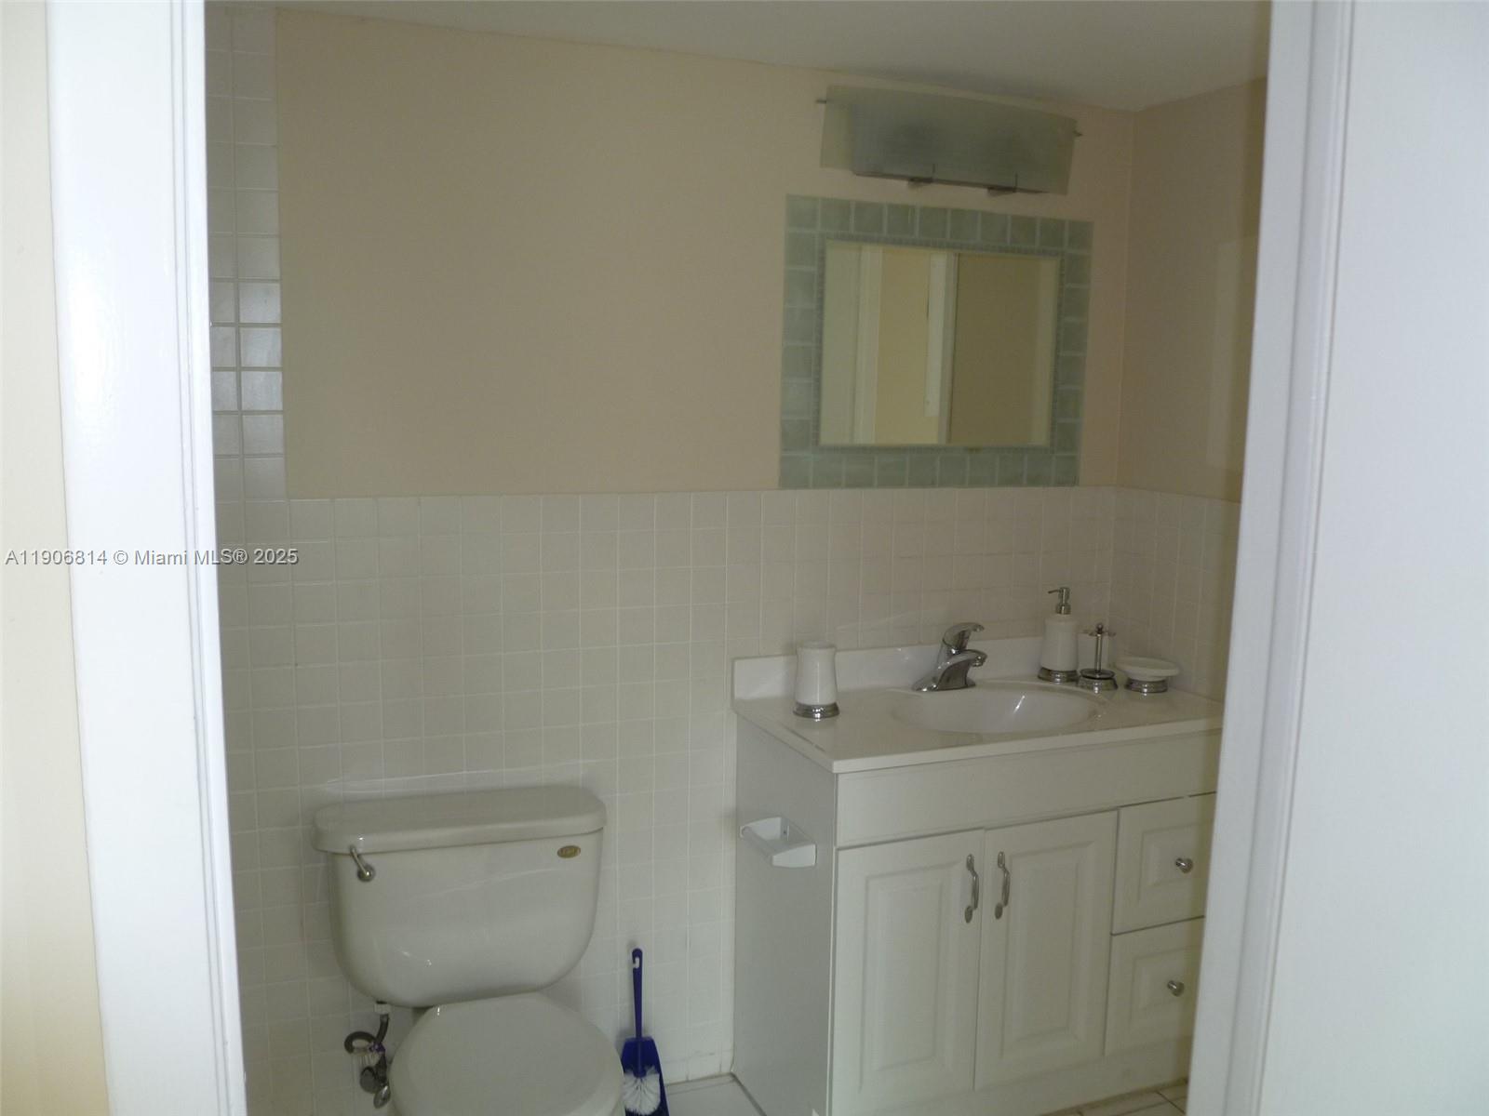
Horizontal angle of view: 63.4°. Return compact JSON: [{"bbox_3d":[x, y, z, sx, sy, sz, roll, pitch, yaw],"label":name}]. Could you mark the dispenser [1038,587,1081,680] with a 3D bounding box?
[{"bbox_3d":[0.712,0.171,2.711,0.093,0.204,0.093,-1,8,-11],"label":"dispenser"}]

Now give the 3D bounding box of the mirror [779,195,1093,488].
[{"bbox_3d":[0.417,-0.442,2.567,0.741,0.585,0.025,-2,8,-22],"label":"mirror"}]

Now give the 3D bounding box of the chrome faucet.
[{"bbox_3d":[0.457,0.213,2.566,0.153,0.153,0.167,-2,8,-22],"label":"chrome faucet"}]

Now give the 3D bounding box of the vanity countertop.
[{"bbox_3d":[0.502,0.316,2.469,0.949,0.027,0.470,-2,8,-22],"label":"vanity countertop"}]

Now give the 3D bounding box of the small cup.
[{"bbox_3d":[0.142,0.243,2.384,0.092,0.134,0.092,1,8,0],"label":"small cup"}]

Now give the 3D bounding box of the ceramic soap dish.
[{"bbox_3d":[0.878,0.259,2.642,0.141,0.052,0.141,1,8,0],"label":"ceramic soap dish"}]

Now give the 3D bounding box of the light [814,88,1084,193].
[{"bbox_3d":[0.436,-0.852,2.468,0.593,0.161,0.115,-2,8,-22],"label":"light"}]

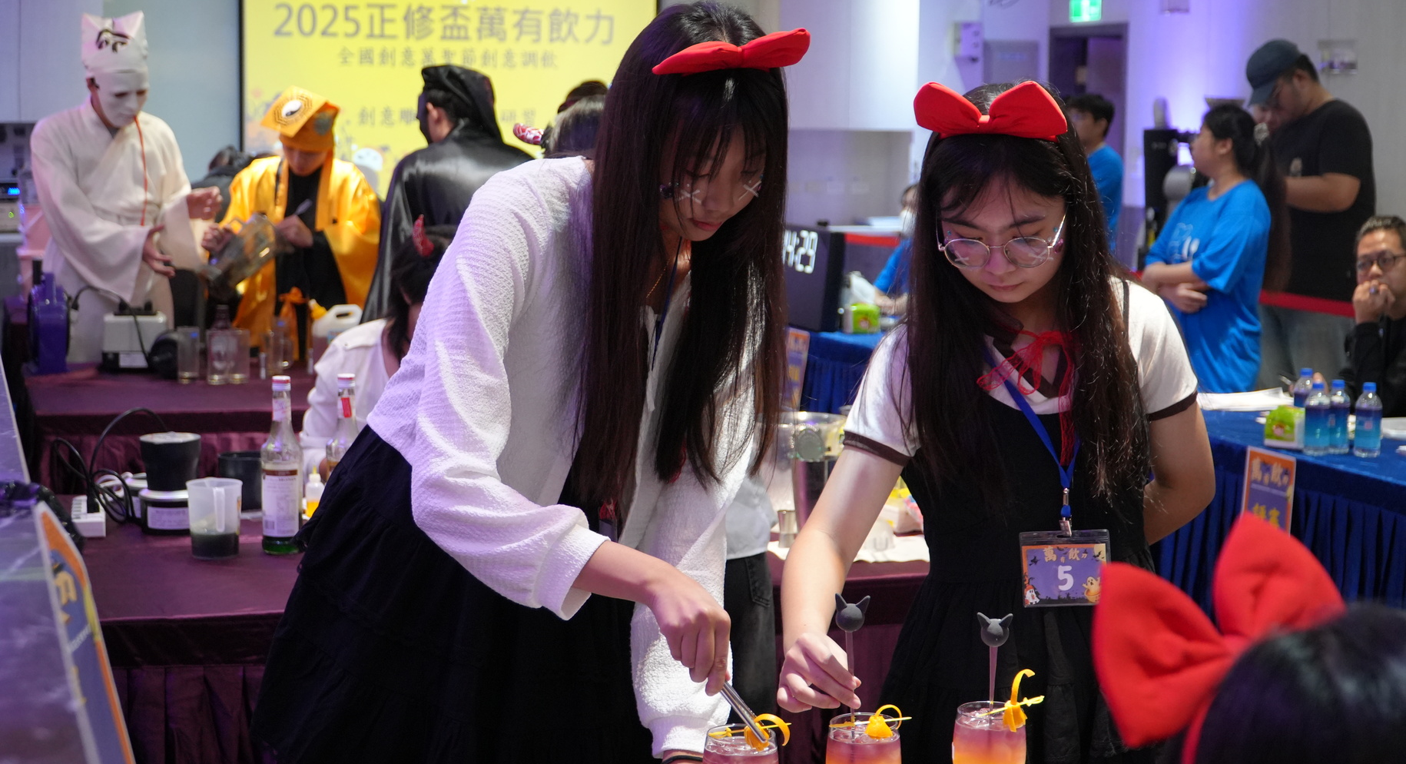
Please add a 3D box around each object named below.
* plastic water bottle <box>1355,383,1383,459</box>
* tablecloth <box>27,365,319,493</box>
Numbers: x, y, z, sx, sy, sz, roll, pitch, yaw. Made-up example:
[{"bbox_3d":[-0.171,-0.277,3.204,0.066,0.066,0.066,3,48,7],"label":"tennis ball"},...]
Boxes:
[{"bbox_3d":[1.592,0.088,4.748,0.061,0.172,0.061,1,6,0],"label":"plastic water bottle"},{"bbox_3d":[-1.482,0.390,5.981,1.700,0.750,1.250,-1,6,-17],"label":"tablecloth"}]

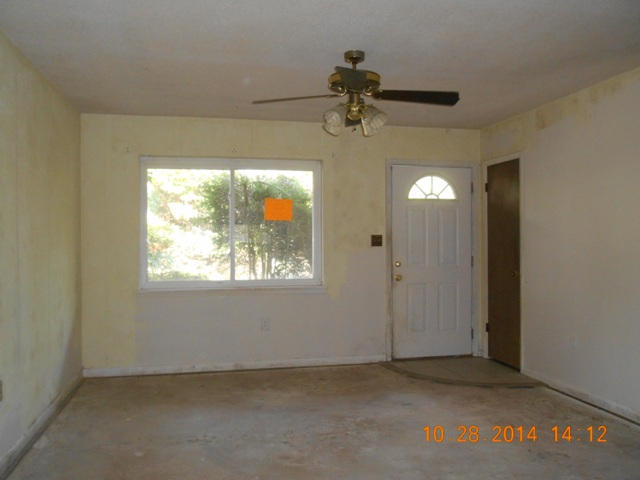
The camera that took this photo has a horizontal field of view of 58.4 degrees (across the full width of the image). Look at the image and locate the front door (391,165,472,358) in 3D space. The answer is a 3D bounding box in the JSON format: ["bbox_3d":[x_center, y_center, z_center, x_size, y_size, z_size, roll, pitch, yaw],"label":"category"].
[{"bbox_3d":[1.197,0.236,6.103,0.905,2.020,0.045,0,1,-12],"label":"front door"}]

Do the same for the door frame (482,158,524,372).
[{"bbox_3d":[1.881,0.222,5.755,0.120,2.080,0.745,0,1,-12],"label":"door frame"}]

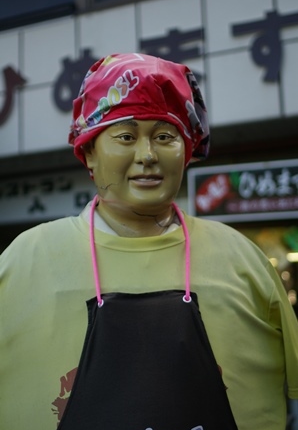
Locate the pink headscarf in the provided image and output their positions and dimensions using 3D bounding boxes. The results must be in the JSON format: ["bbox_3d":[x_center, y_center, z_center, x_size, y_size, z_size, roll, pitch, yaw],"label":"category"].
[{"bbox_3d":[-0.020,-0.199,1.250,0.250,0.205,0.260,1,-8,-12],"label":"pink headscarf"}]

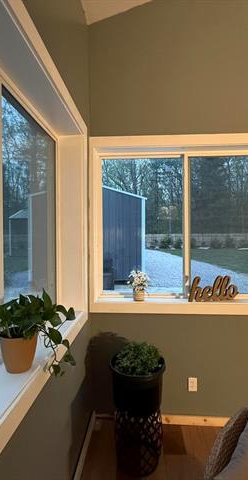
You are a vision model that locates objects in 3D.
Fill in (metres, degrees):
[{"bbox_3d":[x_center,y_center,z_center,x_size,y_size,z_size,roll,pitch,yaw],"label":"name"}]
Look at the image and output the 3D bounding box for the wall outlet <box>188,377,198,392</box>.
[{"bbox_3d":[0.630,1.322,2.356,0.077,0.121,0.012,0,1,4],"label":"wall outlet"}]

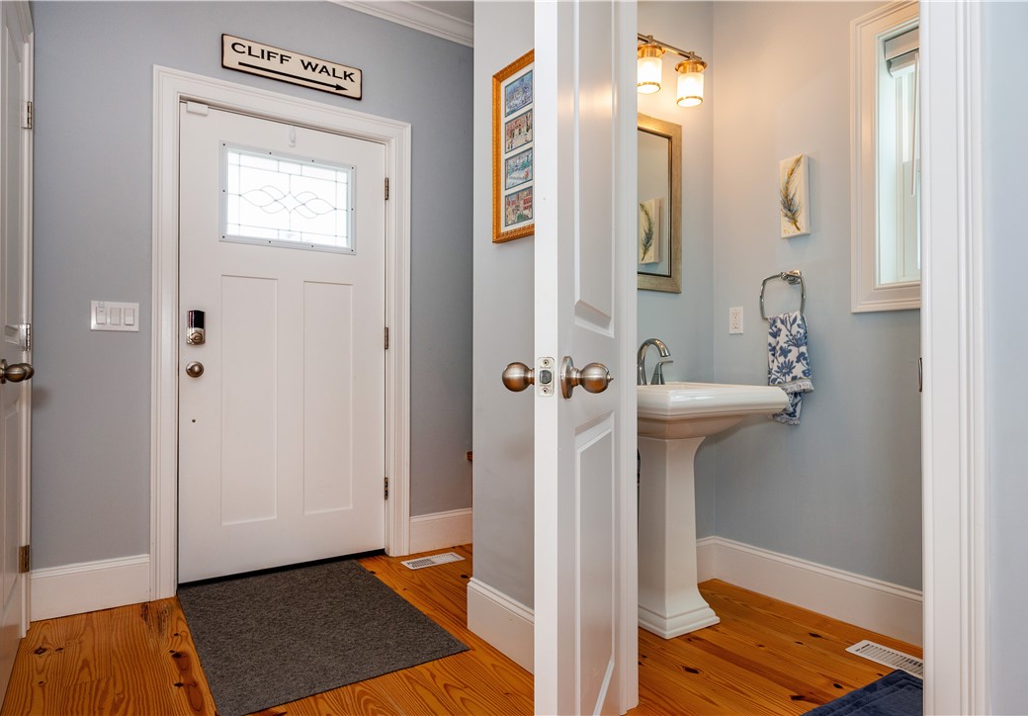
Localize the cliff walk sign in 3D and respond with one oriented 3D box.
[{"bbox_3d":[-1.008,-1.333,2.759,0.620,0.149,0.017,0,-1,-33],"label":"cliff walk sign"}]

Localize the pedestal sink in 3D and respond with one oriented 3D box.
[{"bbox_3d":[0.608,0.543,2.217,0.628,0.880,0.505,0,-1,-33],"label":"pedestal sink"}]

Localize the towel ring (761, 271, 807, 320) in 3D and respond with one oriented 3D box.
[{"bbox_3d":[1.092,-0.251,2.390,0.080,0.200,0.190,0,-1,-33],"label":"towel ring"}]

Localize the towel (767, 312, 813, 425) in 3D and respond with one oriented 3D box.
[{"bbox_3d":[1.087,0.037,2.351,0.060,0.440,0.178,0,-1,-33],"label":"towel"}]

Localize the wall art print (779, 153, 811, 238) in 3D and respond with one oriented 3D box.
[{"bbox_3d":[1.125,-0.641,2.386,0.038,0.309,0.101,0,-1,-33],"label":"wall art print"}]

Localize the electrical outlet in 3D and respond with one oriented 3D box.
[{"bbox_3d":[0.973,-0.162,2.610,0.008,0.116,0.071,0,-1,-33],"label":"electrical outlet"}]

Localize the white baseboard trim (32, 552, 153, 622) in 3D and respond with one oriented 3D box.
[{"bbox_3d":[-1.647,0.891,2.326,0.390,0.193,0.018,0,-1,-33],"label":"white baseboard trim"}]

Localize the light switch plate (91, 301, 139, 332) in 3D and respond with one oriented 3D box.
[{"bbox_3d":[-1.581,-0.163,2.368,0.160,0.114,0.009,0,-1,-33],"label":"light switch plate"}]

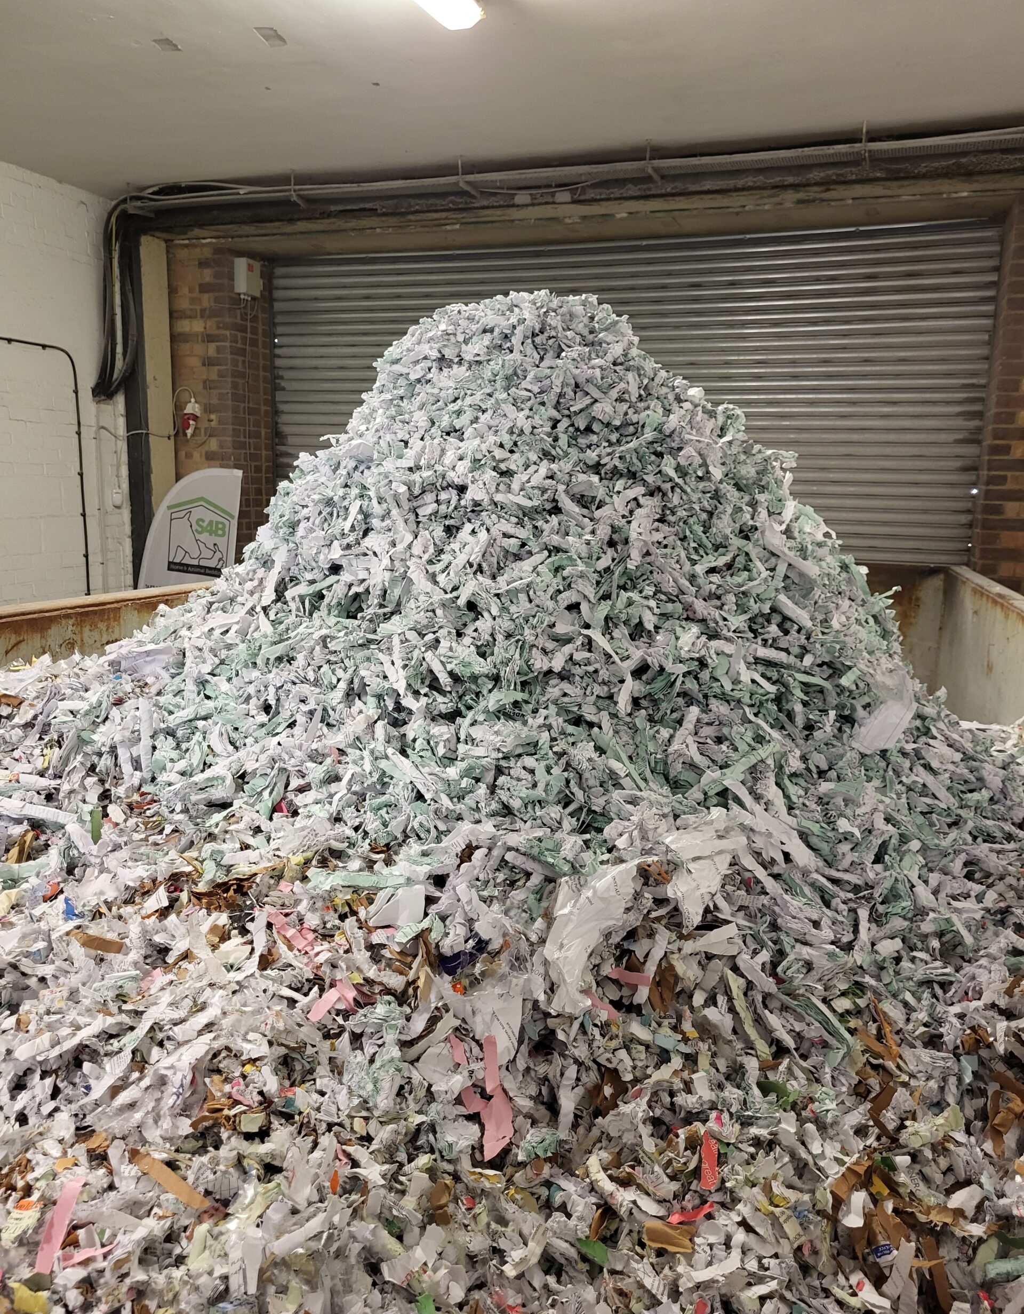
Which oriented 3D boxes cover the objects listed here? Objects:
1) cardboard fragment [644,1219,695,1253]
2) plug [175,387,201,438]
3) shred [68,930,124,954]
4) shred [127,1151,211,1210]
[{"bbox_3d":[0.128,0.471,0.835,0.042,0.015,0.021,3,9,12],"label":"cardboard fragment"},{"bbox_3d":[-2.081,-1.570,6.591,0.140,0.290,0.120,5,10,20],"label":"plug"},{"bbox_3d":[-0.517,0.354,1.275,0.066,0.018,0.022,3,9,12],"label":"shred"},{"bbox_3d":[-0.297,0.452,0.887,0.100,0.010,0.014,9,12,37],"label":"shred"}]

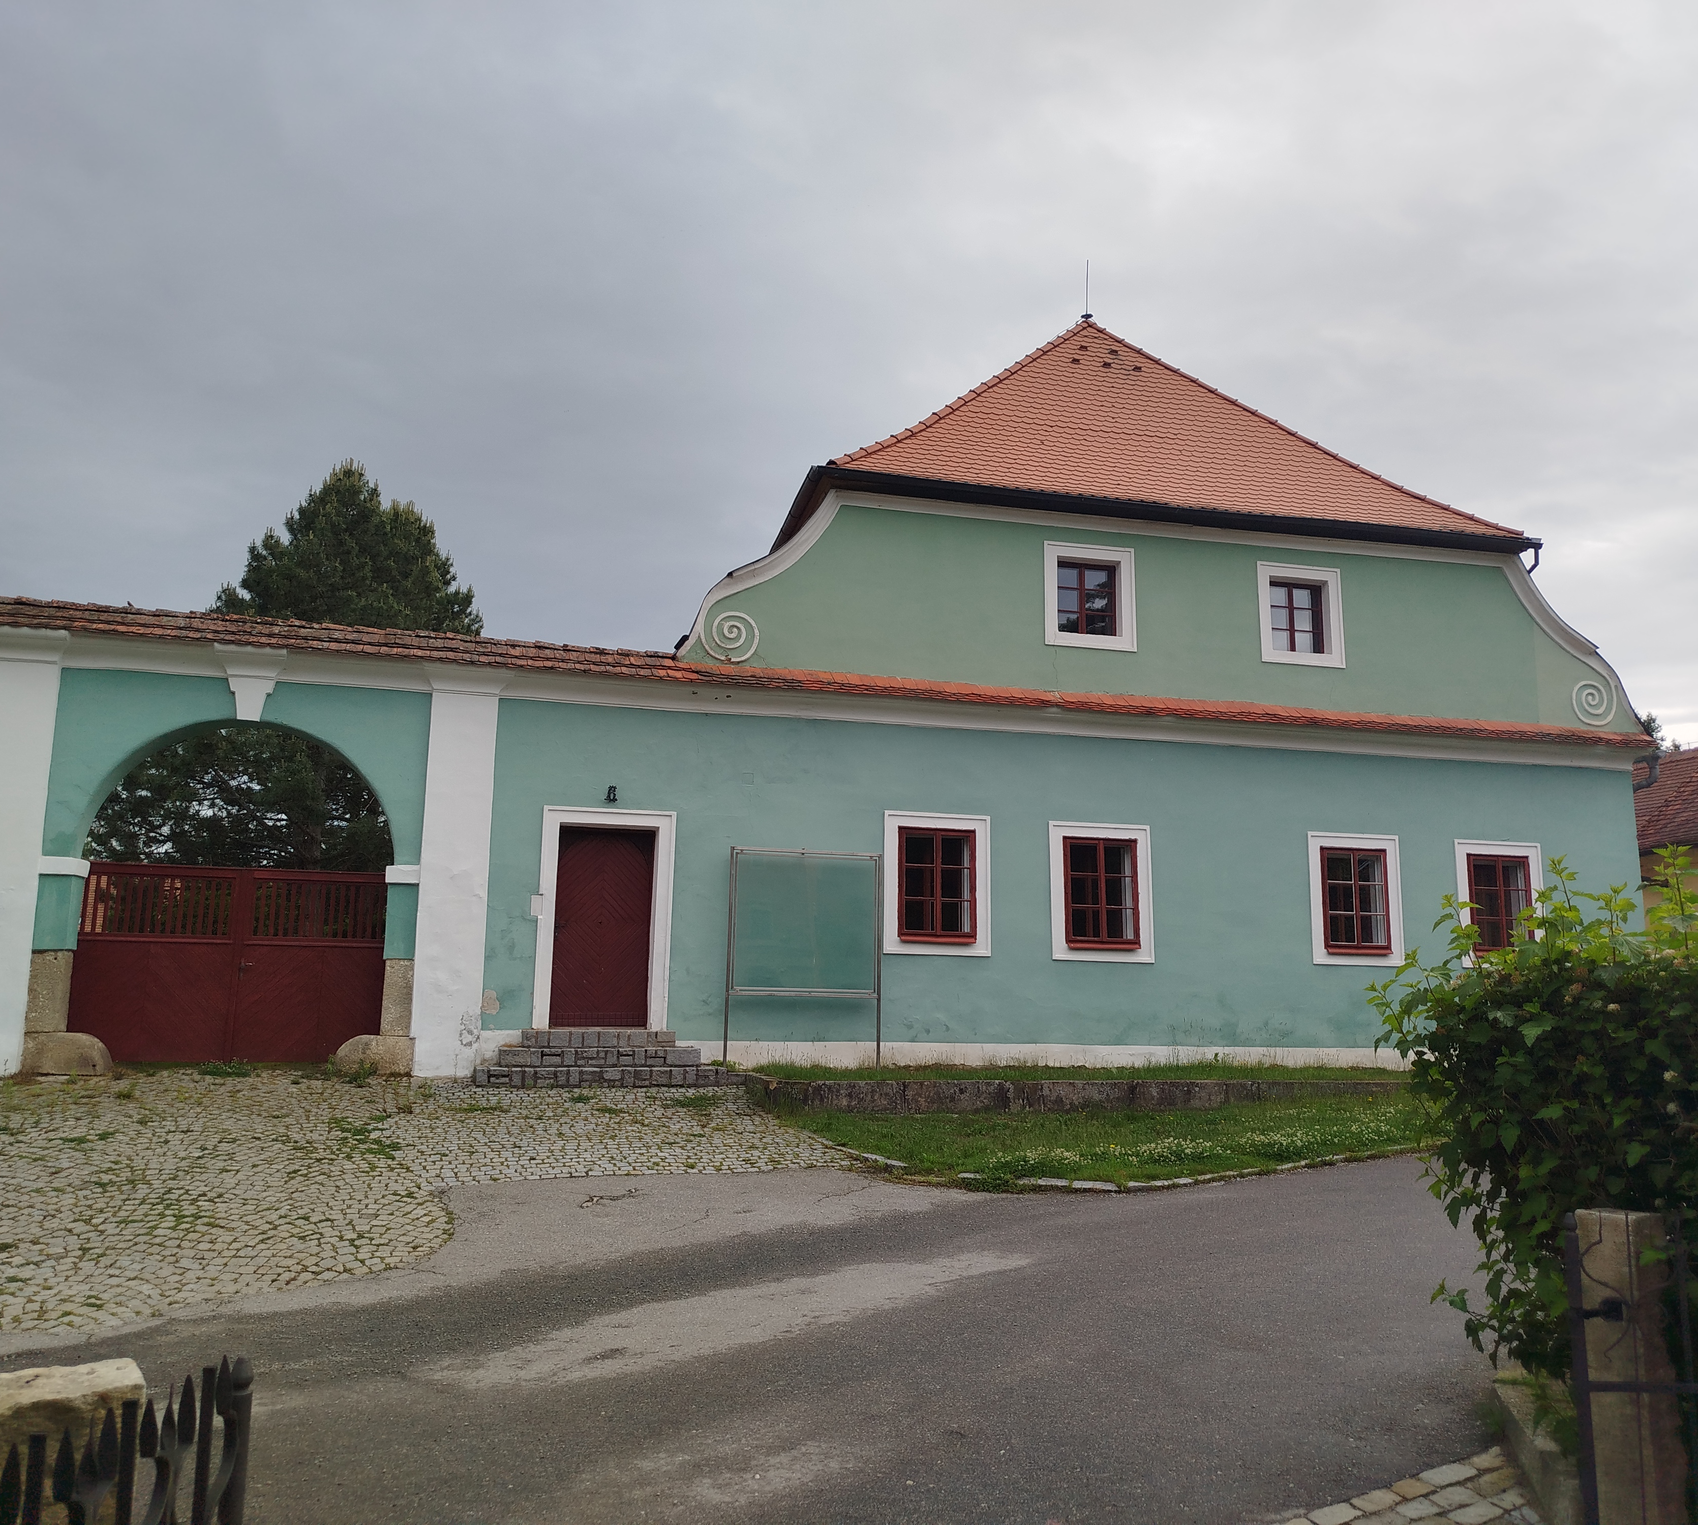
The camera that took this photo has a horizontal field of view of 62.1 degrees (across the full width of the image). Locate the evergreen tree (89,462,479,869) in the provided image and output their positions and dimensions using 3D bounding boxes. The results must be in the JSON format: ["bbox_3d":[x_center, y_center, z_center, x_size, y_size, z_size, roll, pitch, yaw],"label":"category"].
[{"bbox_3d":[-10.537,-0.282,27.742,8.800,11.876,8.800,3,-10,-13],"label":"evergreen tree"}]

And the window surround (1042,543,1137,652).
[{"bbox_3d":[3.210,-2.198,18.702,1.282,1.414,0.120,3,-10,-13],"label":"window surround"}]

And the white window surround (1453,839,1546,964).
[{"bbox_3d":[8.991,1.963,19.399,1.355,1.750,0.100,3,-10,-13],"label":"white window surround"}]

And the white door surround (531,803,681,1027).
[{"bbox_3d":[-2.845,1.824,16.526,1.537,2.573,0.140,3,-10,-13],"label":"white door surround"}]

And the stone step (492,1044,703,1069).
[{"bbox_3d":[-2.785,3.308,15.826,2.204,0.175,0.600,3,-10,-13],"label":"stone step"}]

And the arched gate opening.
[{"bbox_3d":[-6.877,1.444,15.886,3.328,3.808,0.550,3,-10,-13],"label":"arched gate opening"}]

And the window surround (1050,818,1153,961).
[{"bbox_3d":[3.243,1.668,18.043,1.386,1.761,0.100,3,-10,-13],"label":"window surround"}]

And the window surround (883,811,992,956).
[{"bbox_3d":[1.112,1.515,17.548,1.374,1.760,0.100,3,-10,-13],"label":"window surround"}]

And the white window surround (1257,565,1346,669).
[{"bbox_3d":[6.241,-2.025,19.414,1.260,1.407,0.120,3,-10,-13],"label":"white window surround"}]

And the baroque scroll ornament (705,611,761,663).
[{"bbox_3d":[-1.453,-1.544,17.448,0.693,0.648,0.060,3,-10,-13],"label":"baroque scroll ornament"}]

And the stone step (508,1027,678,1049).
[{"bbox_3d":[-2.850,3.159,16.096,1.725,0.166,0.380,3,-10,-13],"label":"stone step"}]

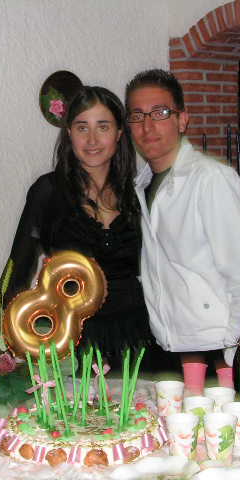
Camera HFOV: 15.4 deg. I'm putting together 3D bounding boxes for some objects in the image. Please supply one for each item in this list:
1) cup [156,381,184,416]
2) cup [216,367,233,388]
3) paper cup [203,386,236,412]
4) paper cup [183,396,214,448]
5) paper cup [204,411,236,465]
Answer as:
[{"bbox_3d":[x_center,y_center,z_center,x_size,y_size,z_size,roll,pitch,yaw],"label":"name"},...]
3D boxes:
[{"bbox_3d":[0.127,0.412,2.233,0.071,0.098,0.071,-1,7,0],"label":"cup"},{"bbox_3d":[0.296,0.396,2.404,0.069,0.082,0.069,-1,7,0],"label":"cup"},{"bbox_3d":[0.246,0.418,2.170,0.071,0.098,0.071,-1,7,0],"label":"paper cup"},{"bbox_3d":[0.186,0.429,2.083,0.071,0.098,0.071,-1,7,0],"label":"paper cup"},{"bbox_3d":[0.224,0.442,1.976,0.071,0.098,0.071,-1,7,0],"label":"paper cup"}]

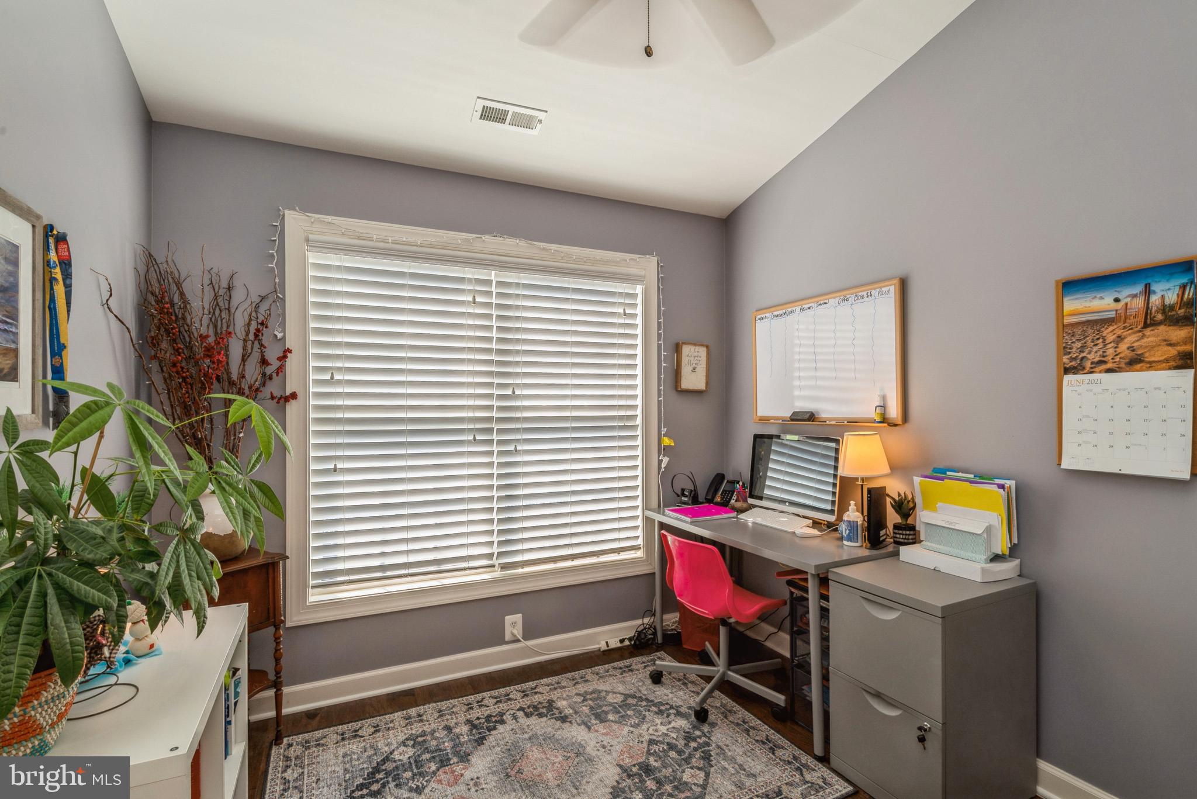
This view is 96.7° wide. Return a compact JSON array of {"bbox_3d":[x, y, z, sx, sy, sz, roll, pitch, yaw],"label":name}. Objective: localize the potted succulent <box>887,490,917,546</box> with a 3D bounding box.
[{"bbox_3d":[1.288,0.496,2.255,0.125,0.225,0.130,0,-1,-25],"label":"potted succulent"}]

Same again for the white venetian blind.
[{"bbox_3d":[-0.521,0.062,2.762,1.720,1.590,0.065,0,-1,-24],"label":"white venetian blind"}]

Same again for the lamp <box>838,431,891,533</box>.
[{"bbox_3d":[1.159,0.382,2.320,0.225,0.472,0.225,0,-1,-25],"label":"lamp"}]

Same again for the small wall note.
[{"bbox_3d":[0.560,-0.187,3.174,0.210,0.287,0.040,0,-1,-23],"label":"small wall note"}]

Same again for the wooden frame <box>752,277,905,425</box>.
[{"bbox_3d":[1.099,-0.199,2.693,0.042,0.630,0.920,0,-1,-24],"label":"wooden frame"}]

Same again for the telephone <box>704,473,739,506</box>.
[{"bbox_3d":[0.722,0.534,3.100,0.170,0.185,0.190,0,-1,-41],"label":"telephone"}]

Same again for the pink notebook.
[{"bbox_3d":[0.554,0.617,2.895,0.305,0.021,0.258,0,-1,-29],"label":"pink notebook"}]

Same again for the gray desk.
[{"bbox_3d":[0.812,1.001,2.648,0.600,0.740,1.200,0,-1,-26],"label":"gray desk"}]

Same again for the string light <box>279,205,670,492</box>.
[{"bbox_3d":[-0.513,-0.146,2.732,1.990,1.430,0.045,0,-1,-24],"label":"string light"}]

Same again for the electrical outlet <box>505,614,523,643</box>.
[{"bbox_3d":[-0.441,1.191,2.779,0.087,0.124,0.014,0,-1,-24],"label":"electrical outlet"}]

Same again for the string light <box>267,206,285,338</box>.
[{"bbox_3d":[-1.389,-0.546,2.291,0.066,0.565,0.030,0,-1,-24],"label":"string light"}]

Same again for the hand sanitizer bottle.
[{"bbox_3d":[1.081,0.522,2.257,0.055,0.190,0.083,0,-1,-42],"label":"hand sanitizer bottle"}]

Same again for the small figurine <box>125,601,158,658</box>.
[{"bbox_3d":[-1.094,0.540,1.277,0.063,0.126,0.055,0,-1,-24],"label":"small figurine"}]

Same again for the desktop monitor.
[{"bbox_3d":[1.015,0.405,2.725,0.155,0.435,0.535,0,-1,-31],"label":"desktop monitor"}]

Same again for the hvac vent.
[{"bbox_3d":[-0.383,-1.212,2.300,0.300,0.020,0.145,0,-15,-24],"label":"hvac vent"}]

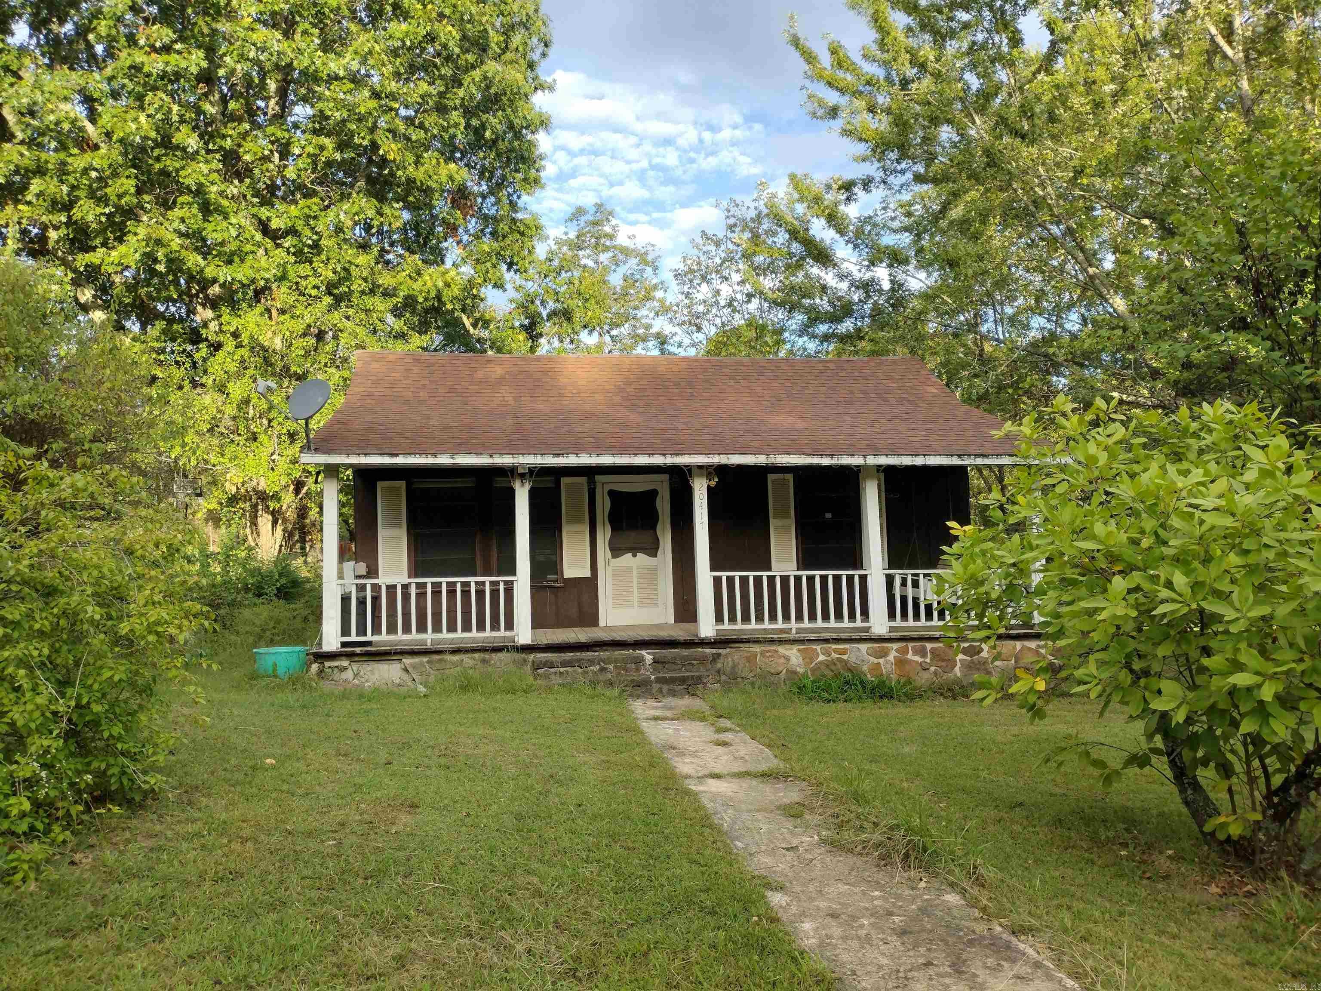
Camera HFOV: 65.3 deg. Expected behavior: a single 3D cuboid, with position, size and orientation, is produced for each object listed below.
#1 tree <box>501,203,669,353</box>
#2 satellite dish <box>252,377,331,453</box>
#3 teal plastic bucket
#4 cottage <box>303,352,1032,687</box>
[{"bbox_3d":[-2.065,-2.647,29.653,5.174,11.767,5.174,-1,-3,0],"label":"tree"},{"bbox_3d":[-3.975,-0.898,11.222,0.540,0.807,0.766,-3,-4,31],"label":"satellite dish"},{"bbox_3d":[-4.429,1.941,12.000,0.640,0.370,0.640,-1,-3,0],"label":"teal plastic bucket"},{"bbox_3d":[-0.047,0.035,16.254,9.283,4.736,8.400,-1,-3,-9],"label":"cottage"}]

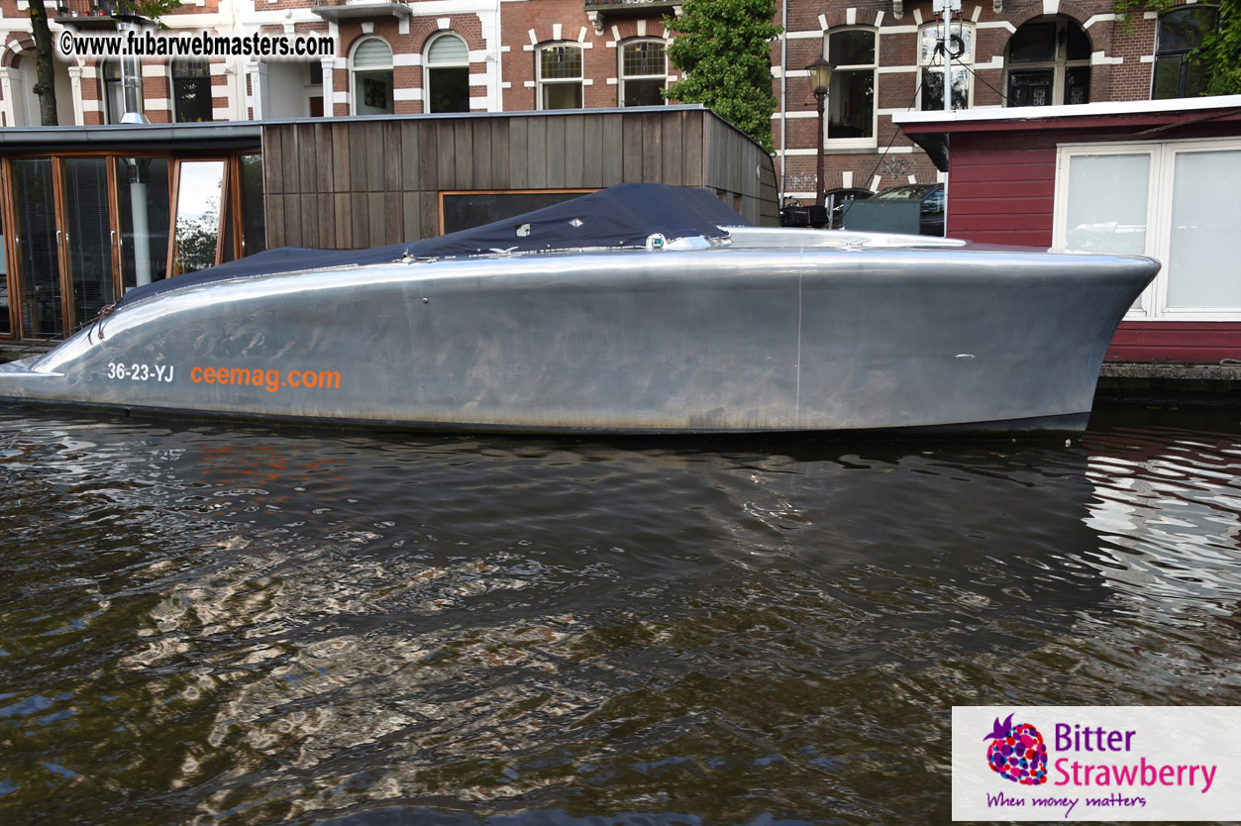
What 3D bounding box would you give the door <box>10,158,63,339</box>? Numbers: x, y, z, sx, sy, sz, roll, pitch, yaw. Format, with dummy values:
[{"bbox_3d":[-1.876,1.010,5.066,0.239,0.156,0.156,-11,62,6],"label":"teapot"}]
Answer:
[{"bbox_3d":[-6.842,-1.923,14.212,0.724,2.130,0.060,2,9,15],"label":"door"}]

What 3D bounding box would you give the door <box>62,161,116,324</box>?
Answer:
[{"bbox_3d":[-6.141,-1.898,14.020,0.732,2.130,0.060,2,9,15],"label":"door"}]

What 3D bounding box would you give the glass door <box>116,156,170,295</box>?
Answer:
[{"bbox_3d":[-5.436,-1.873,13.826,0.732,2.130,0.060,2,9,15],"label":"glass door"}]

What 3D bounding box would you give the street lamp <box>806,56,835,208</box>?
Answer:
[{"bbox_3d":[4.052,-5.213,24.591,0.600,3.987,0.600,2,9,15],"label":"street lamp"}]

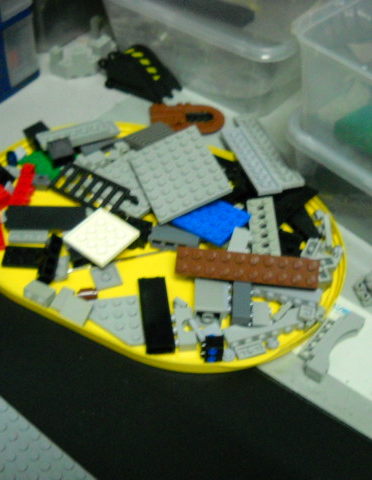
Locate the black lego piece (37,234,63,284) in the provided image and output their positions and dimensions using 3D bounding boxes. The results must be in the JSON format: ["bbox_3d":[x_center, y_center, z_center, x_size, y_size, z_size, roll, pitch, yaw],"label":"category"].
[{"bbox_3d":[-0.079,0.012,0.444,0.009,0.008,0.032,3,51,3],"label":"black lego piece"}]

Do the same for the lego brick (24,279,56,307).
[{"bbox_3d":[-0.082,0.031,0.428,0.016,0.008,0.010,23,54,18],"label":"lego brick"}]

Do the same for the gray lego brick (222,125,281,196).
[{"bbox_3d":[0.042,-0.053,0.499,0.016,0.005,0.064,-10,48,-19],"label":"gray lego brick"}]

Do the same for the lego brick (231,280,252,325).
[{"bbox_3d":[0.032,0.033,0.426,0.011,0.008,0.032,2,51,2],"label":"lego brick"}]

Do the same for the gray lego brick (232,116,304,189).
[{"bbox_3d":[0.055,-0.058,0.501,0.016,0.005,0.066,-15,50,-17],"label":"gray lego brick"}]

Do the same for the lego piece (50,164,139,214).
[{"bbox_3d":[-0.055,-0.030,0.472,0.056,0.004,0.020,22,54,17],"label":"lego piece"}]

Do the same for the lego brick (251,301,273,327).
[{"bbox_3d":[0.041,0.042,0.423,0.011,0.008,0.016,1,47,-3],"label":"lego brick"}]

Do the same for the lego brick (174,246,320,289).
[{"bbox_3d":[0.035,0.015,0.430,0.080,0.005,0.016,5,64,1],"label":"lego brick"}]

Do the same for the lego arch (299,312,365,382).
[{"bbox_3d":[0.079,0.057,0.415,0.017,0.008,0.046,31,57,23],"label":"lego arch"}]

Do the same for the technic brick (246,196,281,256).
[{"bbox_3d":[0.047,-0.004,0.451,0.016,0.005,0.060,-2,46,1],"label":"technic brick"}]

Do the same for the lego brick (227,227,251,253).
[{"bbox_3d":[0.031,0.006,0.448,0.011,0.008,0.028,13,52,10],"label":"lego brick"}]

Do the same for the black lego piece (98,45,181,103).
[{"bbox_3d":[-0.037,-0.126,0.570,0.060,0.017,0.040,23,50,17],"label":"black lego piece"}]

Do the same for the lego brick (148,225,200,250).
[{"bbox_3d":[-0.006,0.001,0.453,0.031,0.008,0.011,9,51,7],"label":"lego brick"}]

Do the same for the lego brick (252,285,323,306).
[{"bbox_3d":[0.057,0.031,0.434,0.043,0.008,0.011,12,48,7],"label":"lego brick"}]

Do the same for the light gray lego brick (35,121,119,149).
[{"bbox_3d":[-0.073,-0.071,0.509,0.053,0.011,0.009,-17,52,-19],"label":"light gray lego brick"}]

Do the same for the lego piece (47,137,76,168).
[{"bbox_3d":[-0.081,-0.058,0.492,0.016,0.010,0.016,-15,50,-17],"label":"lego piece"}]

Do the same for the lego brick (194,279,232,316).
[{"bbox_3d":[0.015,0.033,0.429,0.021,0.008,0.024,3,47,-2],"label":"lego brick"}]

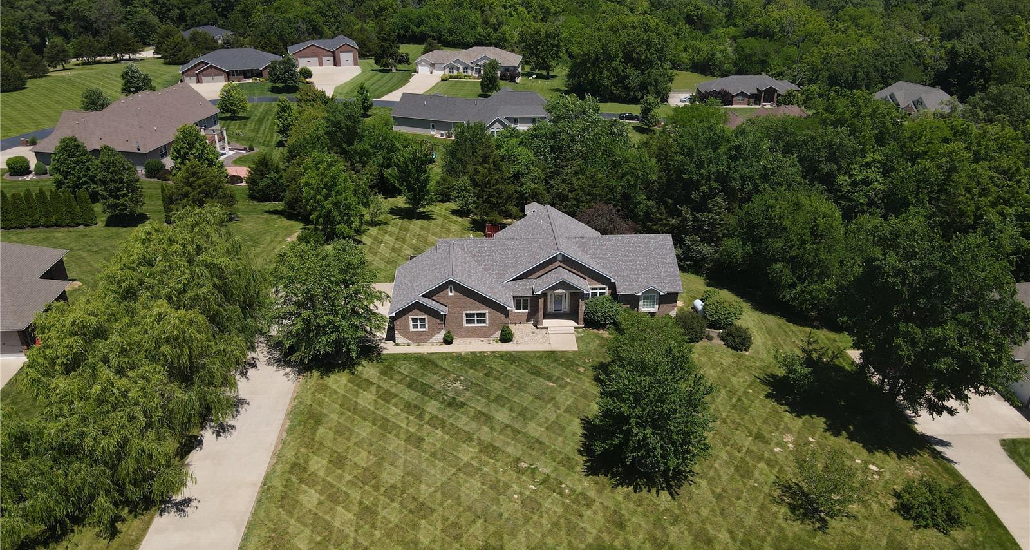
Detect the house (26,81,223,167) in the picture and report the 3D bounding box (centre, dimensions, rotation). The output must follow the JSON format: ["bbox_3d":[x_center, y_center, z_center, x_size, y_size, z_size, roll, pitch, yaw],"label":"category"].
[{"bbox_3d":[-67.350,-26.890,127.180,20.500,7.800,26.500,2,27,4],"label":"house"}]

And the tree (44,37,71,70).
[{"bbox_3d":[-119.100,-57.640,186.140,6.000,8.200,6.000,0,27,0],"label":"tree"}]

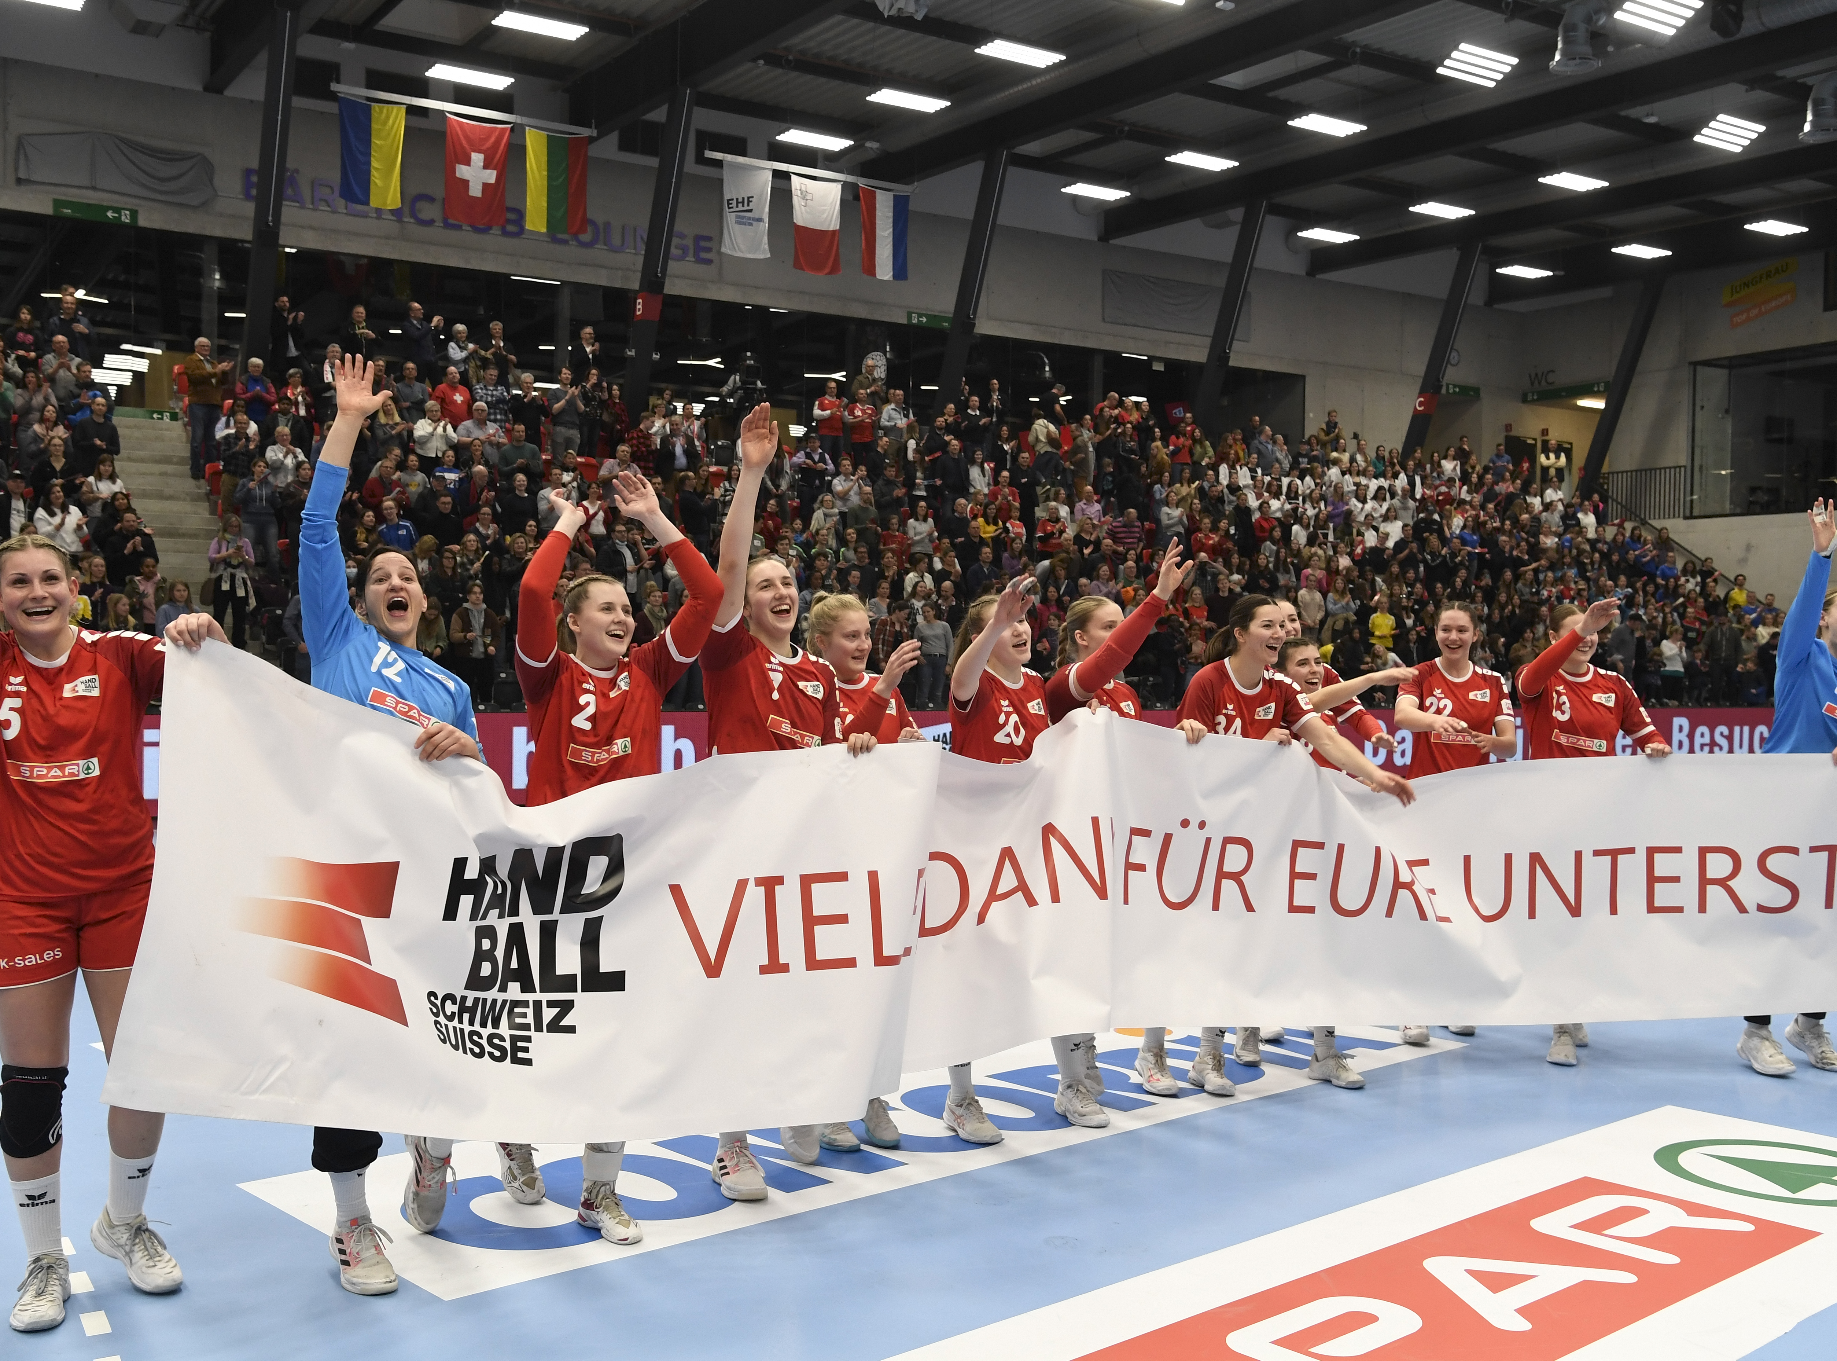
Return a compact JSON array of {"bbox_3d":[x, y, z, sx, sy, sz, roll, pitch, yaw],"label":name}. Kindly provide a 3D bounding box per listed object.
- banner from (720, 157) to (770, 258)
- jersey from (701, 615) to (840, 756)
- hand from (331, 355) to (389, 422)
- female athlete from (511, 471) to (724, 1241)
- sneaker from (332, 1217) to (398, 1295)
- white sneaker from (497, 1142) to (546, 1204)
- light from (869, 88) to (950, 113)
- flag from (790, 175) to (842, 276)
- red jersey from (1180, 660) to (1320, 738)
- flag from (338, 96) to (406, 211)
[{"bbox_3d":[-2.640,-7.160,29.277,0.950,1.470,0.100,0,2,-35],"label":"banner"},{"bbox_3d":[-0.425,0.150,5.470,0.460,0.680,0.280,0,2,-36],"label":"jersey"},{"bbox_3d":[-1.386,-0.724,4.780,0.145,0.175,0.060,1,2,-18],"label":"hand"},{"bbox_3d":[-0.810,0.440,5.170,0.600,2.000,0.530,0,1,-27],"label":"female athlete"},{"bbox_3d":[-1.337,1.383,4.660,0.110,0.125,0.285,0,2,-24],"label":"sneaker"},{"bbox_3d":[-1.115,1.325,5.390,0.105,0.120,0.280,0,32,-32],"label":"white sneaker"},{"bbox_3d":[-0.146,-8.875,29.500,1.230,0.100,0.560,0,1,-34],"label":"light"},{"bbox_3d":[-1.671,-7.501,31.800,0.980,1.510,0.100,0,1,-34],"label":"flag"},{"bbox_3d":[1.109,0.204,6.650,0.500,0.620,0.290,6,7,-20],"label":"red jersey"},{"bbox_3d":[-7.360,-7.105,25.977,0.980,1.480,0.100,0,2,-35],"label":"flag"}]

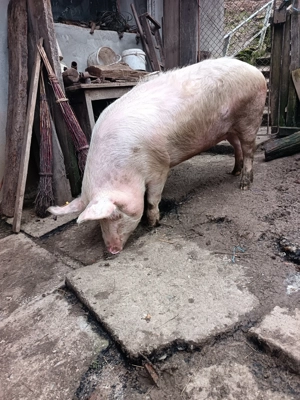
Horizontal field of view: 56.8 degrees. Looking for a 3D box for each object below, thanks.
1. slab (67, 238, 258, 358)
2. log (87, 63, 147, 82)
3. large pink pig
[{"bbox_3d":[0.058,0.448,1.369,0.720,0.070,0.580,-16,33,-26],"label":"slab"},{"bbox_3d":[-0.307,-1.210,2.620,0.550,0.150,0.200,-14,32,-24],"label":"log"},{"bbox_3d":[0.252,-0.361,1.817,1.620,0.910,0.480,-21,35,-33],"label":"large pink pig"}]

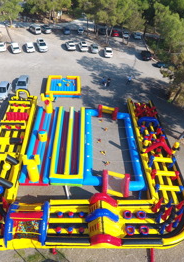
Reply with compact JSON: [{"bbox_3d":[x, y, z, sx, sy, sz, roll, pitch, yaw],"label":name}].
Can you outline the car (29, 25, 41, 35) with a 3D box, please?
[{"bbox_3d":[-16.240,-29.120,57.540,1.820,1.870,4.720,-22,47,-24],"label":"car"}]

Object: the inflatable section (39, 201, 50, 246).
[{"bbox_3d":[-4.034,7.900,17.557,0.570,1.600,3.450,-1,44,-3],"label":"inflatable section"}]

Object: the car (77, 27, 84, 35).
[{"bbox_3d":[-2.817,-25.793,51.823,1.720,1.450,4.100,-2,46,-1],"label":"car"}]

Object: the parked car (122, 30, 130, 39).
[{"bbox_3d":[9.270,-26.340,55.270,1.650,1.390,4.030,5,42,4],"label":"parked car"}]

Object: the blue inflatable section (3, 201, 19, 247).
[{"bbox_3d":[-7.071,8.250,18.434,0.750,2.100,3.900,-1,46,0],"label":"blue inflatable section"}]

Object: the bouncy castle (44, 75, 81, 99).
[{"bbox_3d":[-4.724,-7.770,34.911,5.750,0.950,5.300,-1,46,0],"label":"bouncy castle"}]

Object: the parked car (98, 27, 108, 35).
[{"bbox_3d":[2.587,-25.418,51.401,1.770,1.470,4.200,-6,46,-6],"label":"parked car"}]

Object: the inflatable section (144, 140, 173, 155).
[{"bbox_3d":[7.899,1.932,23.626,3.500,2.150,0.500,3,46,3],"label":"inflatable section"}]

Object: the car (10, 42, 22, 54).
[{"bbox_3d":[-16.389,-18.074,43.388,1.740,1.470,4.200,-15,47,-17],"label":"car"}]

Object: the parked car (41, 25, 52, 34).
[{"bbox_3d":[-12.007,-26.806,52.822,1.795,1.532,4.423,-17,48,-15],"label":"parked car"}]

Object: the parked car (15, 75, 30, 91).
[{"bbox_3d":[-11.516,-7.795,33.542,1.760,1.480,4.300,-2,44,-4],"label":"parked car"}]

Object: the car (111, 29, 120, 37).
[{"bbox_3d":[6.470,-27.328,55.859,1.740,1.480,4.100,1,44,-1],"label":"car"}]

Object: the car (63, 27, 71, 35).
[{"bbox_3d":[-7.170,-29.160,58.050,1.740,1.470,4.260,-2,42,-3],"label":"car"}]

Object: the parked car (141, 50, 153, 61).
[{"bbox_3d":[12.272,-17.147,45.286,1.780,1.500,4.400,-1,44,-4],"label":"parked car"}]

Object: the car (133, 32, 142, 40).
[{"bbox_3d":[12.440,-26.200,55.160,1.680,1.410,4.090,5,42,5],"label":"car"}]

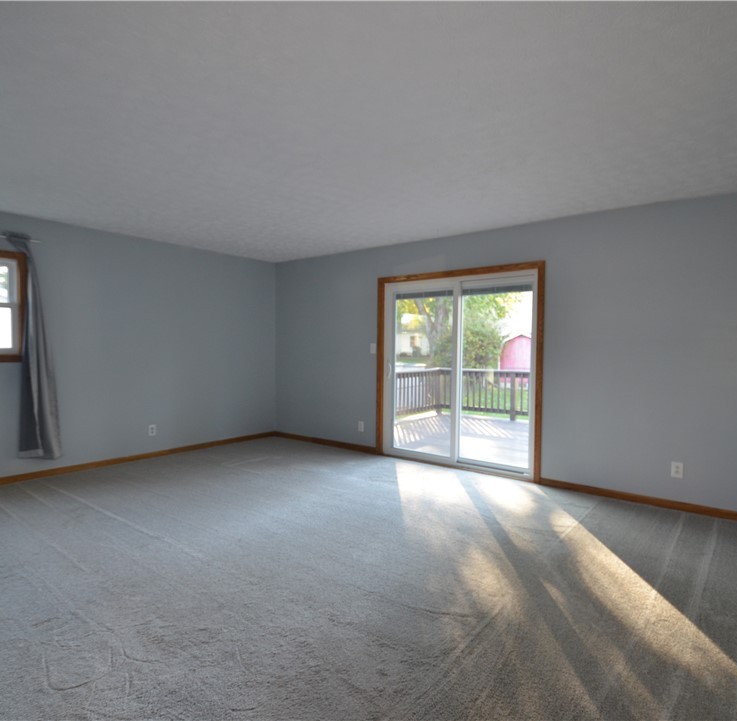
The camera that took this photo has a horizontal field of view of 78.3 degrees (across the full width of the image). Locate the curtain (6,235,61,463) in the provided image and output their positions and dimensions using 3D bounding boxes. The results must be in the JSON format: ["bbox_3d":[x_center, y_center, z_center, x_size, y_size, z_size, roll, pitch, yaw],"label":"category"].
[{"bbox_3d":[-3.264,-0.118,4.408,0.130,2.130,0.470,2,2,40],"label":"curtain"}]

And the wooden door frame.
[{"bbox_3d":[0.904,0.129,4.876,1.820,2.040,0.120,2,2,40],"label":"wooden door frame"}]

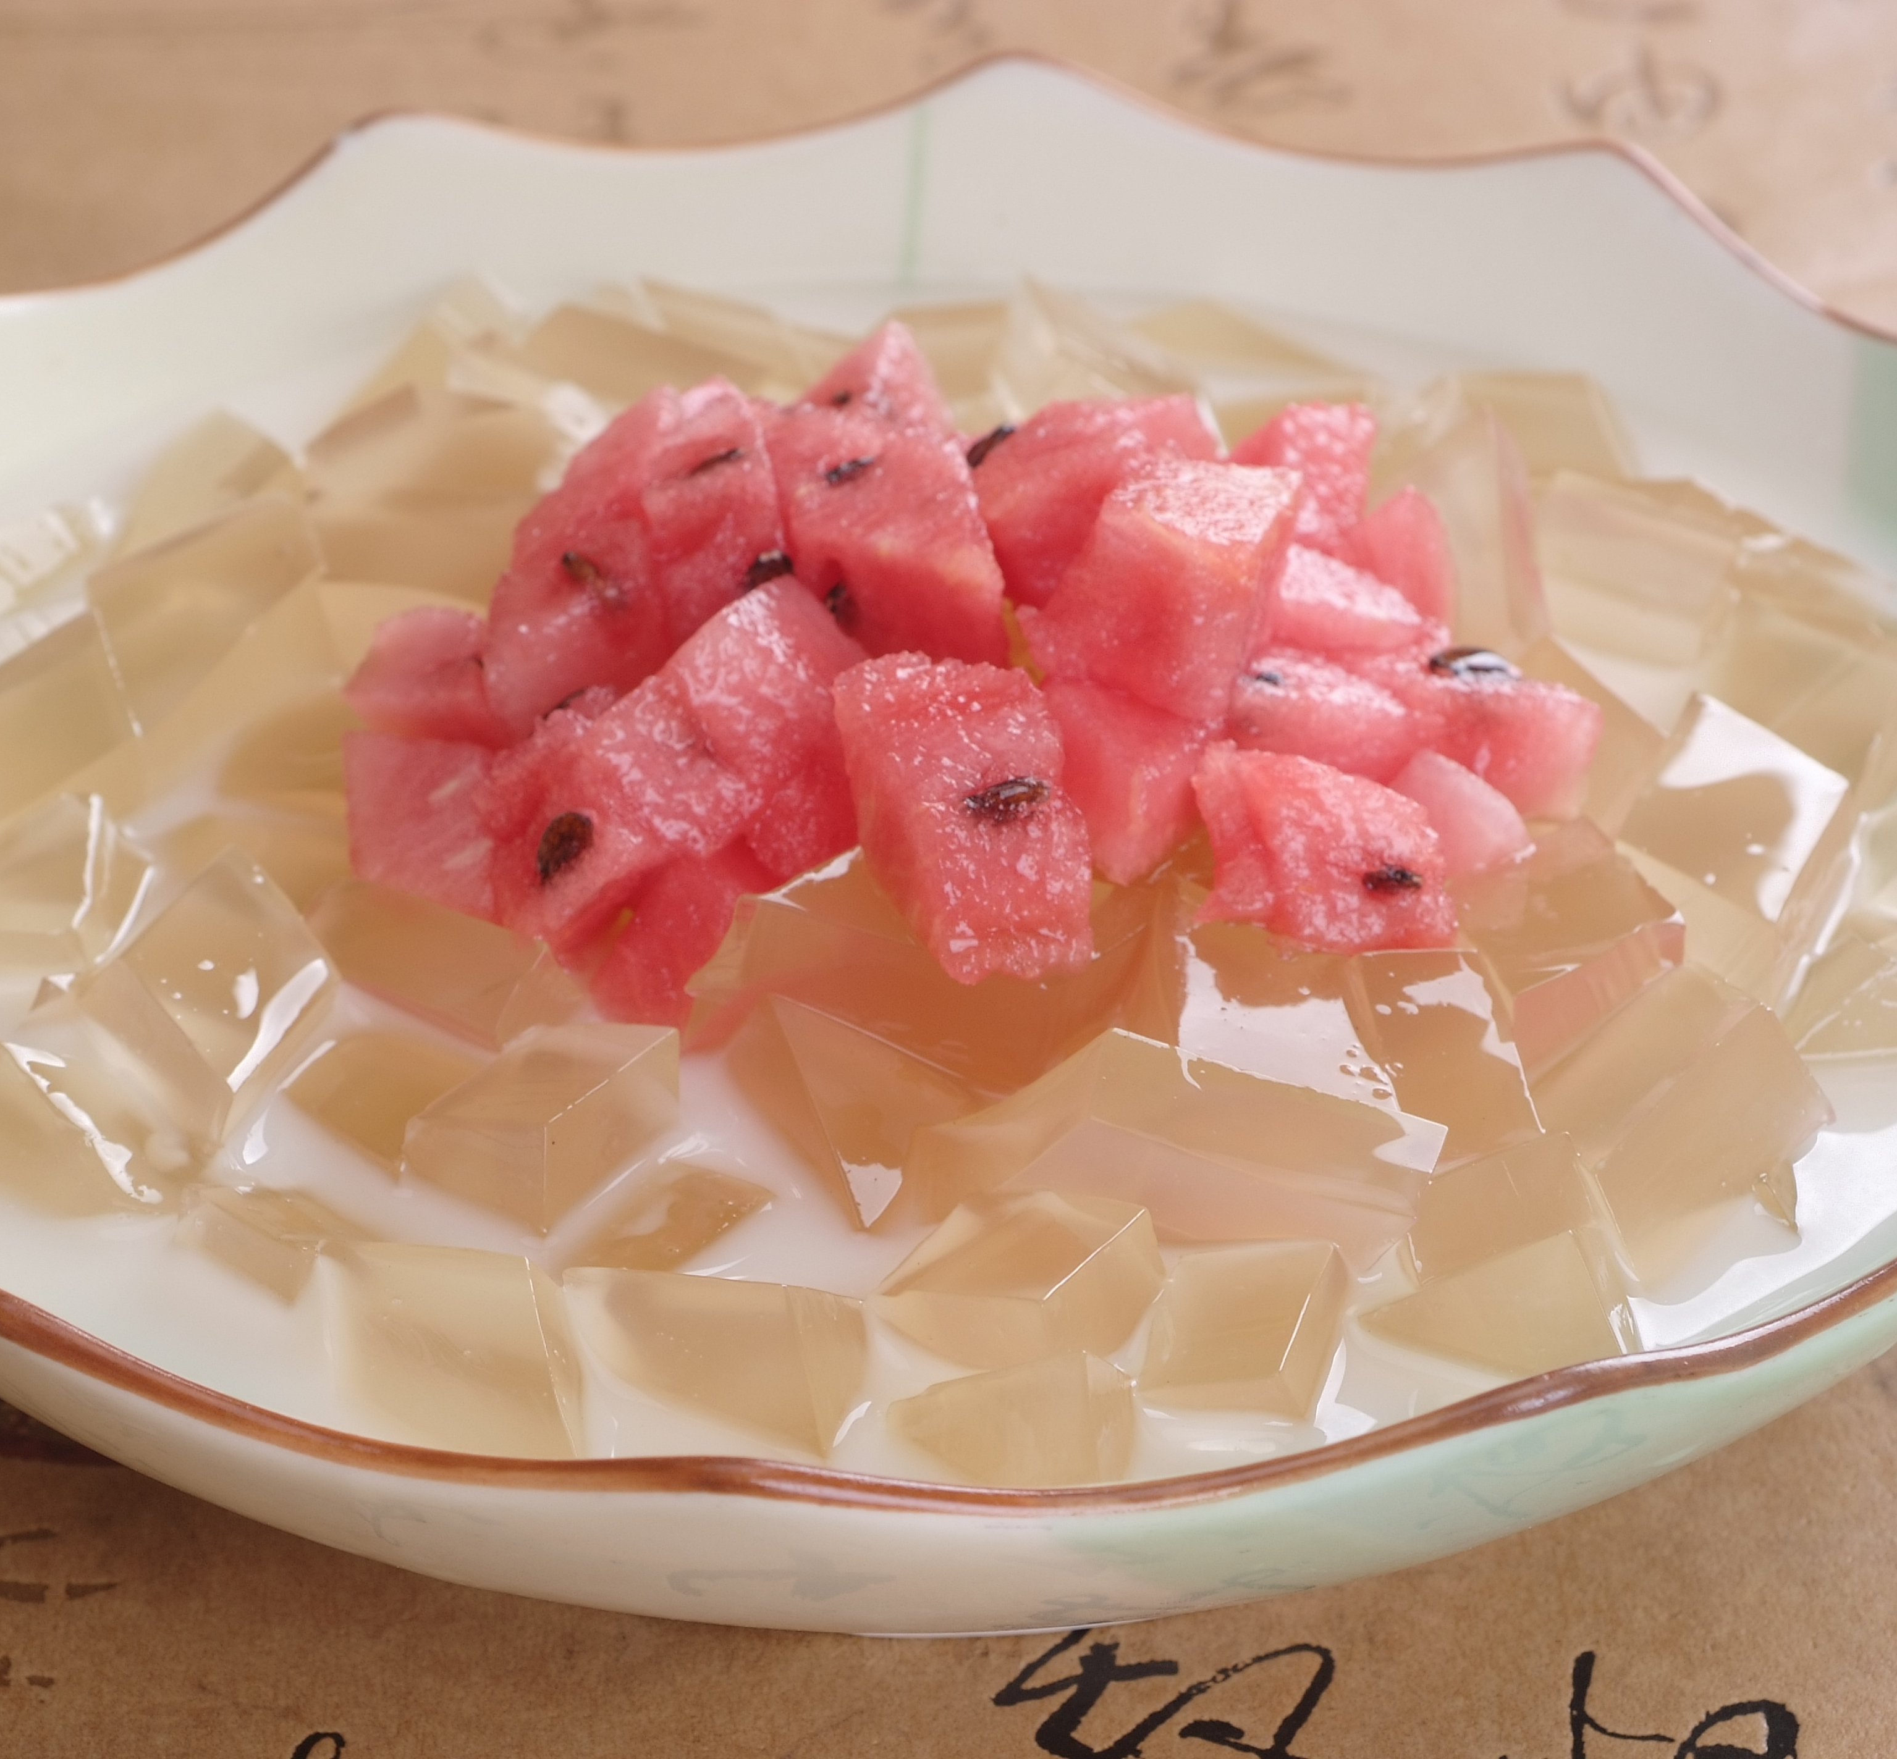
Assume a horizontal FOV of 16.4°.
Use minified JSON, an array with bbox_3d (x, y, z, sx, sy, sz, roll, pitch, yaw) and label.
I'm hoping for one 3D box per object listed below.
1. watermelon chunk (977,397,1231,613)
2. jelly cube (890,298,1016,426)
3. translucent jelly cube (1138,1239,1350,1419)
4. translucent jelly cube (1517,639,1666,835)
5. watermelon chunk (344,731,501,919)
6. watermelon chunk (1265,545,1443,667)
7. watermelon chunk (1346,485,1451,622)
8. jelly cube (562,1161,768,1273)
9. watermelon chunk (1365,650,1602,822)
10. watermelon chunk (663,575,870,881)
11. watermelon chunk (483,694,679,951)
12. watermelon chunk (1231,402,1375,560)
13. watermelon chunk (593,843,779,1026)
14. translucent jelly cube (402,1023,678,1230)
[{"bbox_3d":[0.016,-0.038,0.684,0.021,0.017,0.019,-1,37,12],"label":"watermelon chunk"},{"bbox_3d":[0.000,-0.059,0.754,0.014,0.012,0.016,-2,13,4],"label":"jelly cube"},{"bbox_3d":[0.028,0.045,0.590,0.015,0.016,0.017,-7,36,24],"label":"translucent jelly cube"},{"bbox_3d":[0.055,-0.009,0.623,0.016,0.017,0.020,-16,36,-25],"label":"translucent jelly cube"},{"bbox_3d":[-0.045,-0.009,0.599,0.015,0.016,0.015,7,29,9],"label":"watermelon chunk"},{"bbox_3d":[0.043,-0.028,0.697,0.021,0.015,0.017,9,32,15],"label":"watermelon chunk"},{"bbox_3d":[0.043,-0.029,0.649,0.013,0.014,0.013,-5,32,-9],"label":"watermelon chunk"},{"bbox_3d":[-0.025,0.036,0.590,0.013,0.014,0.020,16,35,24],"label":"jelly cube"},{"bbox_3d":[0.051,-0.011,0.623,0.021,0.013,0.014,4,32,7],"label":"watermelon chunk"},{"bbox_3d":[-0.017,-0.014,0.634,0.015,0.022,0.015,-34,63,-22],"label":"watermelon chunk"},{"bbox_3d":[-0.031,-0.004,0.580,0.015,0.016,0.018,-28,71,3],"label":"watermelon chunk"},{"bbox_3d":[0.037,-0.040,0.691,0.011,0.014,0.018,2,-11,-15],"label":"watermelon chunk"},{"bbox_3d":[-0.024,0.007,0.605,0.017,0.018,0.017,20,37,29],"label":"watermelon chunk"},{"bbox_3d":[-0.034,0.024,0.568,0.015,0.016,0.020,6,27,30],"label":"translucent jelly cube"}]

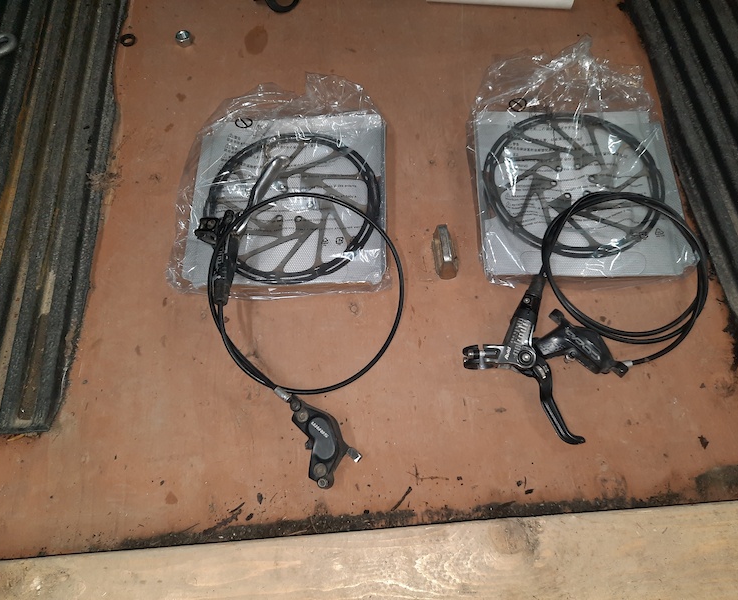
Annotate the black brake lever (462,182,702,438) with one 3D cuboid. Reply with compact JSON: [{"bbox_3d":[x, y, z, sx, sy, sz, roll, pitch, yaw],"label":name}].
[{"bbox_3d":[0.238,0.001,0.591,0.163,0.040,0.298,37,72,16],"label":"black brake lever"}]

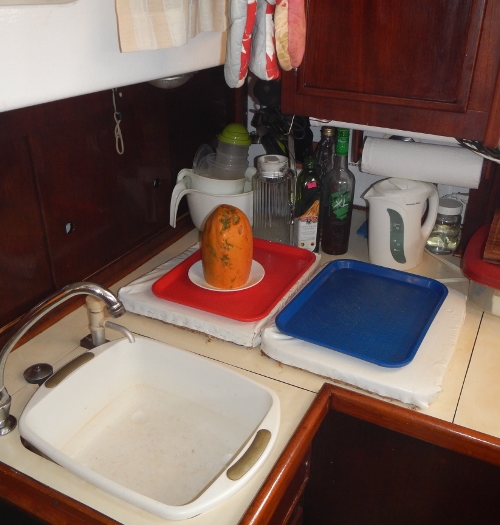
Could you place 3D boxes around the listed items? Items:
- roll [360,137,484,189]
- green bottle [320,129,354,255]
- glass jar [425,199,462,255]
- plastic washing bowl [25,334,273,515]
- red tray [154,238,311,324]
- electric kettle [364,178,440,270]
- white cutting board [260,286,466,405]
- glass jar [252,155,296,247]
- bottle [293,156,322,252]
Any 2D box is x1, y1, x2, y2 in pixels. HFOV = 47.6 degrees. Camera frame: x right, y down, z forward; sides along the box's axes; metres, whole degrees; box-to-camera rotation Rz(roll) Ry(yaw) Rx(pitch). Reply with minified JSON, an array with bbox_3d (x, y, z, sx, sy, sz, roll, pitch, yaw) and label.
[{"bbox_3d":[0.365,-0.213,1.218,0.250,0.078,0.078,14,30,25],"label":"roll"},{"bbox_3d":[0.227,-0.177,1.433,0.083,0.314,0.083,14,30,25],"label":"green bottle"},{"bbox_3d":[0.518,-0.099,1.483,0.090,0.130,0.090,0,27,0],"label":"glass jar"},{"bbox_3d":[-0.159,0.296,0.956,0.420,0.125,0.318,14,30,25],"label":"plastic washing bowl"},{"bbox_3d":[-0.025,0.031,1.272,0.270,0.021,0.345,14,30,25],"label":"red tray"},{"bbox_3d":[0.377,-0.105,1.409,0.182,0.208,0.140,1,27,2],"label":"electric kettle"},{"bbox_3d":[0.249,0.119,1.156,0.340,0.038,0.362,14,30,25],"label":"white cutting board"},{"bbox_3d":[0.065,-0.165,1.507,0.110,0.225,0.112,14,30,25],"label":"glass jar"},{"bbox_3d":[0.152,-0.151,1.458,0.063,0.245,0.063,14,30,25],"label":"bottle"}]

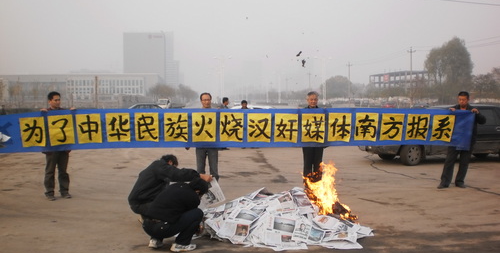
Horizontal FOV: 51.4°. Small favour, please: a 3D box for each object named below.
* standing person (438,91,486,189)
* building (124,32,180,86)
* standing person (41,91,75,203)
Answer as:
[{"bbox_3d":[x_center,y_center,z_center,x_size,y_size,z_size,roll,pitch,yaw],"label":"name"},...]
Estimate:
[{"bbox_3d":[3.821,0.251,9.371,0.720,1.740,0.450,0,3,9],"label":"standing person"},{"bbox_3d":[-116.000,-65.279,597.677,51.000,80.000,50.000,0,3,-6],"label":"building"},{"bbox_3d":[-3.065,0.308,8.322,0.560,1.720,0.420,-1,3,-11],"label":"standing person"}]

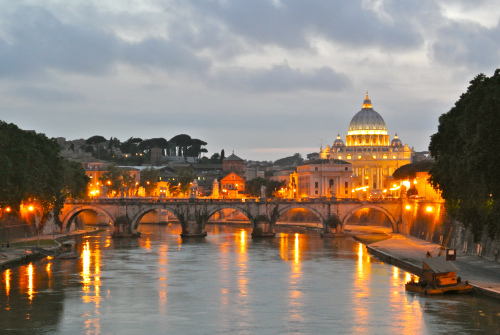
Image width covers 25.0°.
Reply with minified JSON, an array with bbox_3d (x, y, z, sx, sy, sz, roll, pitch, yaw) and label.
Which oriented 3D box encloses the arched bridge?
[{"bbox_3d":[-6.030,19.440,438.000,134.000,16.000,11.000,0,-2,0],"label":"arched bridge"}]

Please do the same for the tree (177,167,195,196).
[{"bbox_3d":[-37.200,8.490,660.000,12.000,18.000,12.000,0,-2,0],"label":"tree"}]

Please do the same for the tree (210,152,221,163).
[{"bbox_3d":[-30.010,-8.700,980.000,9.000,9.000,8.500,0,-2,0],"label":"tree"}]

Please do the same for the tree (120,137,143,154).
[{"bbox_3d":[-108.340,-19.660,1030.000,19.000,16.000,17.000,0,-2,0],"label":"tree"}]

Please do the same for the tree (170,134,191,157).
[{"bbox_3d":[-60.150,-18.610,975.000,18.000,19.500,17.000,0,-2,0],"label":"tree"}]

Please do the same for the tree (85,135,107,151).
[{"bbox_3d":[-144.000,-22.830,1050.000,20.000,16.000,18.000,0,-2,0],"label":"tree"}]

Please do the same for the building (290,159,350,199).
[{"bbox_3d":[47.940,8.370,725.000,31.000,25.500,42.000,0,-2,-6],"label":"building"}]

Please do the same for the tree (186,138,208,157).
[{"bbox_3d":[-45.670,-16.960,980.000,18.500,17.000,17.000,0,-2,0],"label":"tree"}]

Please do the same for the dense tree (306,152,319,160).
[{"bbox_3d":[80.440,-14.160,1450.000,15.000,11.000,13.000,0,-2,0],"label":"dense tree"}]

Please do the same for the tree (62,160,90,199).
[{"bbox_3d":[-73.920,5.330,480.000,12.000,17.000,12.000,0,-2,0],"label":"tree"}]

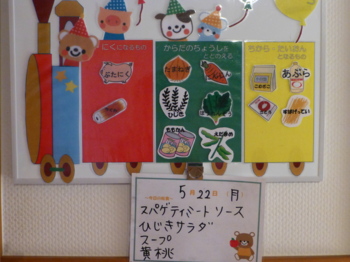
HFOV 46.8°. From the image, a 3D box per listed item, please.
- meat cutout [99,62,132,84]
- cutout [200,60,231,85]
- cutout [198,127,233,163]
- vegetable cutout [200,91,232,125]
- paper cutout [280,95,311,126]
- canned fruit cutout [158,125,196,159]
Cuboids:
[{"bbox_3d":[-0.122,-0.122,0.850,0.073,0.048,0.005,0,3,-2],"label":"meat cutout"},{"bbox_3d":[0.088,-0.123,0.858,0.066,0.053,0.005,0,3,-2],"label":"cutout"},{"bbox_3d":[0.090,0.030,0.865,0.076,0.076,0.005,0,3,-2],"label":"cutout"},{"bbox_3d":[0.088,-0.049,0.861,0.071,0.074,0.005,0,3,-2],"label":"vegetable cutout"},{"bbox_3d":[0.262,-0.042,0.867,0.065,0.069,0.005,0,3,-2],"label":"paper cutout"},{"bbox_3d":[0.005,0.025,0.861,0.082,0.071,0.005,0,3,-2],"label":"canned fruit cutout"}]

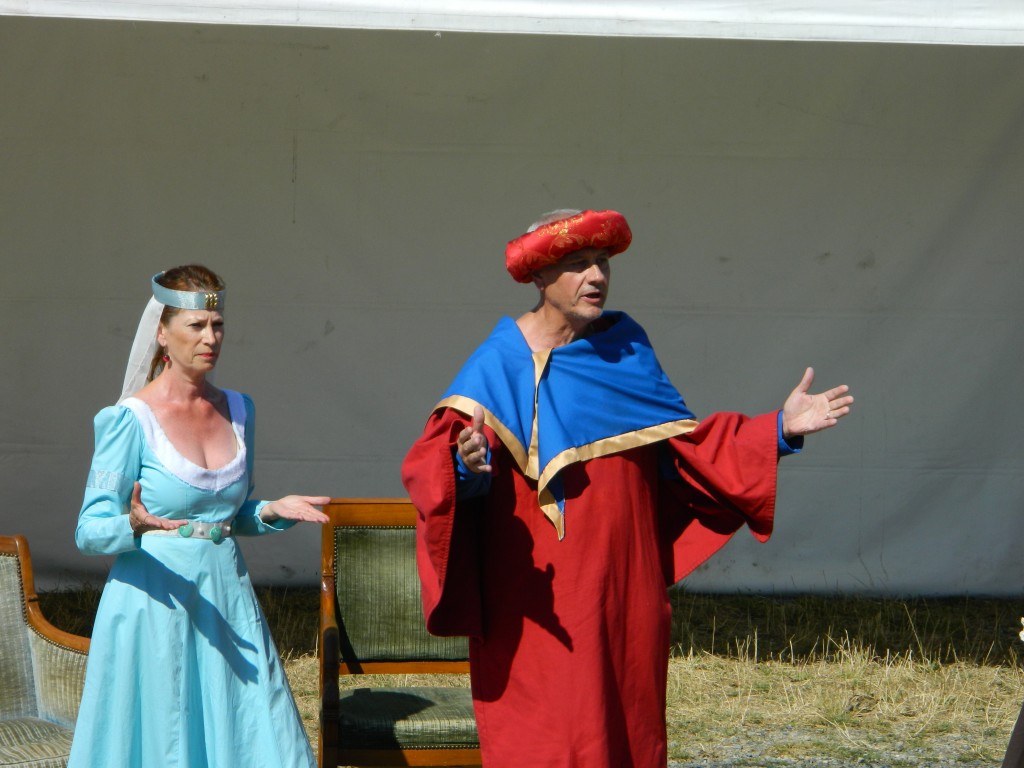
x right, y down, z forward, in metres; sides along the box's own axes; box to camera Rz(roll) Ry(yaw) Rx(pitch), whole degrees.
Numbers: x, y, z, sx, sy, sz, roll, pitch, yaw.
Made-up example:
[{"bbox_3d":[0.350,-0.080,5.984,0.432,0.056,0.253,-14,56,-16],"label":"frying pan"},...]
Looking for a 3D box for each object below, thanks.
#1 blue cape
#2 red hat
[{"bbox_3d":[0.117,0.087,9.350,0.560,0.480,0.400,2,4,12],"label":"blue cape"},{"bbox_3d":[0.119,-0.289,9.320,0.260,0.090,0.280,-12,-11,-2],"label":"red hat"}]

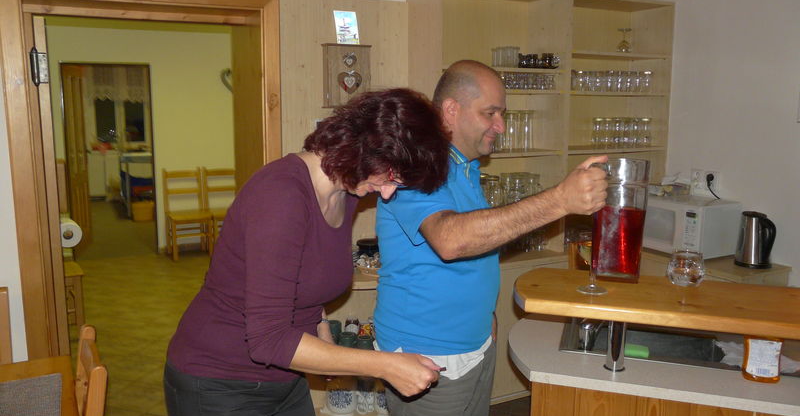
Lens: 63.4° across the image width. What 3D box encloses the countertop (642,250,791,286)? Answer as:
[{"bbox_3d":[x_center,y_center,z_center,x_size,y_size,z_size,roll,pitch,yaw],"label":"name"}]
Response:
[{"bbox_3d":[1.573,0.659,3.471,0.380,0.828,0.740,-5,11,-28],"label":"countertop"}]

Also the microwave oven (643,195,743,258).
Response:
[{"bbox_3d":[1.551,0.086,3.529,0.295,0.278,0.460,-5,11,-28],"label":"microwave oven"}]

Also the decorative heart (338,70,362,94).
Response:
[{"bbox_3d":[-0.226,-0.580,2.988,0.120,0.109,0.014,-5,11,-28],"label":"decorative heart"}]

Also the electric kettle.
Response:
[{"bbox_3d":[1.750,0.159,3.180,0.155,0.257,0.205,-5,11,-28],"label":"electric kettle"}]

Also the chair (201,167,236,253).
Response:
[{"bbox_3d":[-1.850,0.030,6.977,0.395,0.890,0.420,-5,11,-28],"label":"chair"}]

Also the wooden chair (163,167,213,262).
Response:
[{"bbox_3d":[-2.221,0.060,6.783,0.395,0.890,0.420,-5,11,-28],"label":"wooden chair"}]

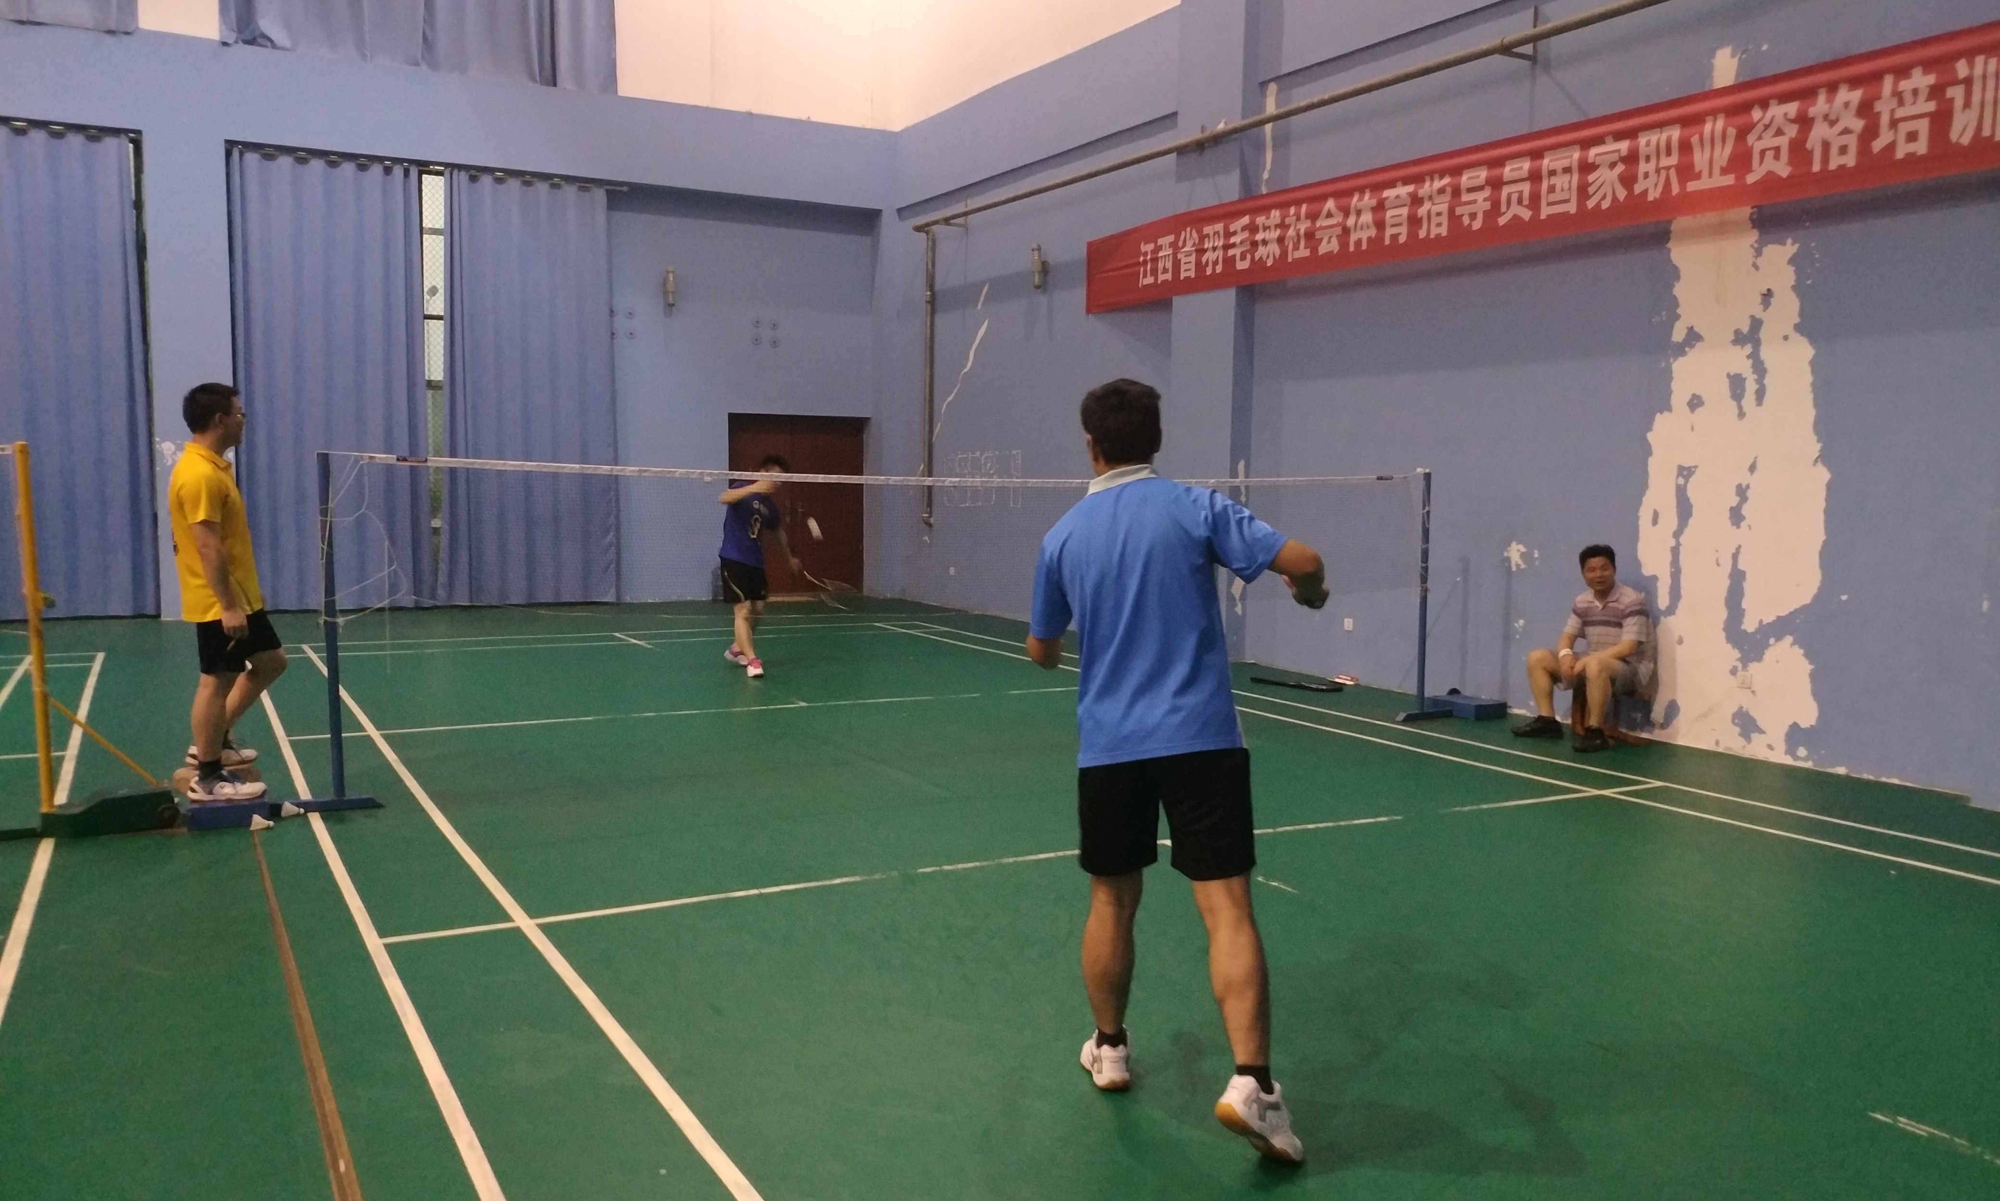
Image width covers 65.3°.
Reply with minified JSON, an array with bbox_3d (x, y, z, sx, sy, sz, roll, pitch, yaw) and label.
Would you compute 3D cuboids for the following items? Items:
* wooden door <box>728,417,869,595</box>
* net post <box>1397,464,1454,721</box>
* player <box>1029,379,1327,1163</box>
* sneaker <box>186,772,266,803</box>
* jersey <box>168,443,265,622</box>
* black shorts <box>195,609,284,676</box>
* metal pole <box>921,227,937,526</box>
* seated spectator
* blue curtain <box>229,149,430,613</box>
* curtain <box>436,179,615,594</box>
[{"bbox_3d":[-2.363,-1.061,18.034,1.720,2.070,0.100,-2,5,-28],"label":"wooden door"},{"bbox_3d":[2.662,-0.035,9.749,0.450,1.560,0.090,-2,5,-28],"label":"net post"},{"bbox_3d":[0.379,0.362,3.668,0.670,1.730,0.650,0,5,-6],"label":"player"},{"bbox_3d":[-3.216,0.775,6.502,0.290,0.115,0.105,-1,5,-16],"label":"sneaker"},{"bbox_3d":[-3.276,-0.281,6.509,0.320,0.720,0.480,-3,6,-36],"label":"jersey"},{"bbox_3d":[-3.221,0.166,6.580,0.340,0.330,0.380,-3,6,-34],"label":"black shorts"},{"bbox_3d":[-0.783,-2.448,17.303,0.110,3.270,0.110,-2,5,-28],"label":"metal pole"},{"bbox_3d":[3.474,0.245,9.063,0.670,1.140,0.560,-4,7,-43],"label":"seated spectator"},{"bbox_3d":[-6.595,-2.100,15.431,1.760,4.430,0.130,-2,5,-28],"label":"blue curtain"},{"bbox_3d":[-4.915,-2.173,16.338,1.780,4.420,0.130,-2,5,-28],"label":"curtain"}]

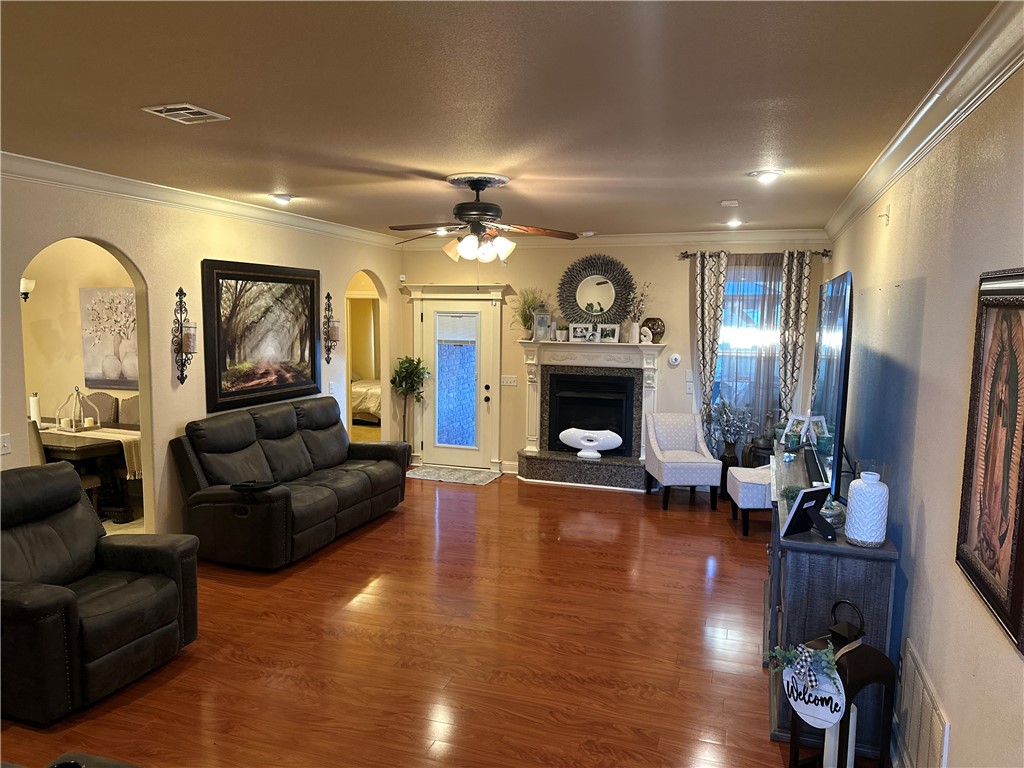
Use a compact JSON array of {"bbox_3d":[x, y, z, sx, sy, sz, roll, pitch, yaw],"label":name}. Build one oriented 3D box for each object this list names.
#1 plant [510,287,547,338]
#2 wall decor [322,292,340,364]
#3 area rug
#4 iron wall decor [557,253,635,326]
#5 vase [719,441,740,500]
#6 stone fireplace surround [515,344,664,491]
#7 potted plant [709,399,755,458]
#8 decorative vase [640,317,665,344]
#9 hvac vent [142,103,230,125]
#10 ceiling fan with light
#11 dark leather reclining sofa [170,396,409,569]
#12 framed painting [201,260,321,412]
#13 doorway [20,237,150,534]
[{"bbox_3d":[0.187,-0.803,8.081,0.380,0.590,0.310,3,6,19],"label":"plant"},{"bbox_3d":[-1.776,-0.553,7.095,0.130,0.715,0.190,3,6,19],"label":"wall decor"},{"bbox_3d":[-0.708,1.063,8.300,1.088,0.012,0.644,3,6,19],"label":"area rug"},{"bbox_3d":[0.928,-0.967,7.809,0.890,0.880,0.050,3,6,19],"label":"iron wall decor"},{"bbox_3d":[2.270,0.894,7.417,0.200,0.600,0.200,3,6,19],"label":"vase"},{"bbox_3d":[0.845,0.323,7.835,1.610,1.575,0.340,3,6,19],"label":"stone fireplace surround"},{"bbox_3d":[2.261,0.406,7.230,0.450,0.550,0.420,3,6,19],"label":"potted plant"},{"bbox_3d":[1.530,-0.569,7.640,0.252,0.282,0.242,3,6,19],"label":"decorative vase"},{"bbox_3d":[-1.427,-1.182,3.132,0.262,0.020,0.262,3,6,19],"label":"hvac vent"},{"bbox_3d":[-0.233,-1.067,4.699,1.310,0.530,1.300,3,6,19],"label":"ceiling fan with light"},{"bbox_3d":[-1.742,0.748,6.142,0.967,1.057,2.024,3,6,19],"label":"dark leather reclining sofa"},{"bbox_3d":[-2.118,-0.428,6.226,0.050,1.190,1.545,3,6,19],"label":"framed painting"},{"bbox_3d":[-2.777,0.226,4.655,0.140,2.330,0.930,3,6,19],"label":"doorway"}]

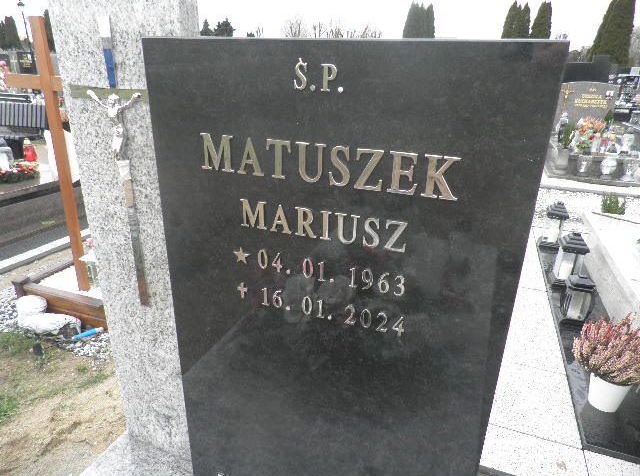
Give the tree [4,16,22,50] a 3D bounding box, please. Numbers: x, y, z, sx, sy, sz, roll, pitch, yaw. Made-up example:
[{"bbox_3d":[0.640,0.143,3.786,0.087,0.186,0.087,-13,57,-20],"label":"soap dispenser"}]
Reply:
[{"bbox_3d":[-24.308,-15.501,35.774,1.420,4.237,1.420,9,23,18],"label":"tree"}]

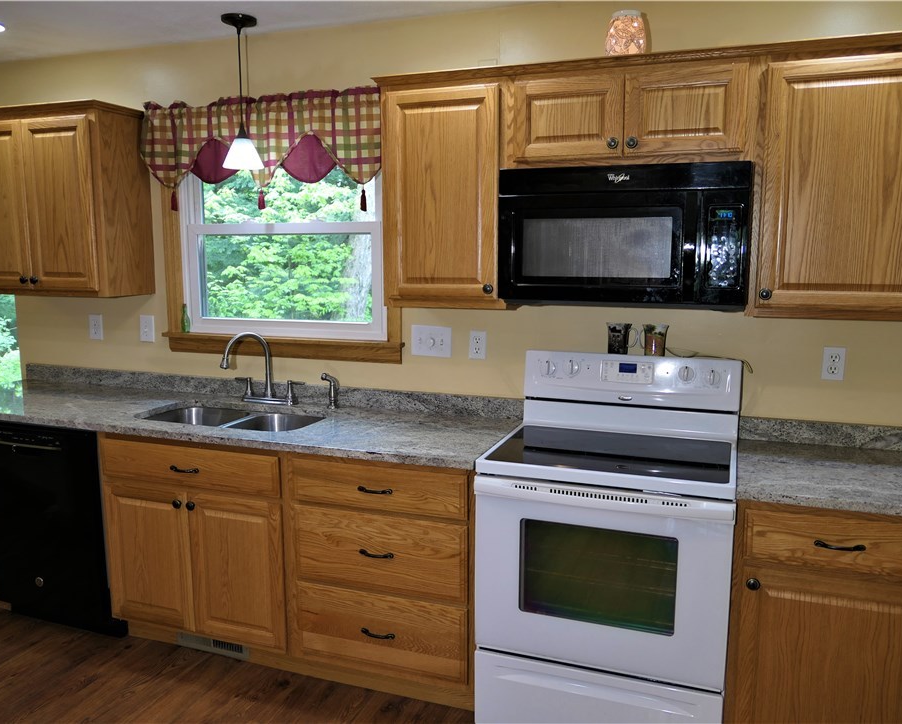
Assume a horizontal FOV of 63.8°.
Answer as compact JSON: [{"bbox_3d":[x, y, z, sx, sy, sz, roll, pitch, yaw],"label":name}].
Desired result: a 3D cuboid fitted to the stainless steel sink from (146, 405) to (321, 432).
[{"bbox_3d":[-0.852,0.315,2.880,0.715,0.190,0.370,3,9,18],"label":"stainless steel sink"}]

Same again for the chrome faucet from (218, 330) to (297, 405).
[{"bbox_3d":[-0.823,0.041,3.040,0.268,0.303,0.242,3,9,19],"label":"chrome faucet"}]

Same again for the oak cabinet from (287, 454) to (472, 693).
[{"bbox_3d":[-0.150,0.678,2.689,0.671,0.795,0.630,3,9,18],"label":"oak cabinet"}]

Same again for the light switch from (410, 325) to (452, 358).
[{"bbox_3d":[-0.080,-0.079,2.879,0.168,0.123,0.015,3,9,18],"label":"light switch"}]

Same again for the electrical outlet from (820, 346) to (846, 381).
[{"bbox_3d":[1.302,0.008,2.459,0.071,0.115,0.008,3,9,19],"label":"electrical outlet"}]

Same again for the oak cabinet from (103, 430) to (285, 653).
[{"bbox_3d":[-0.843,0.639,2.921,0.790,0.795,0.630,3,9,18],"label":"oak cabinet"}]

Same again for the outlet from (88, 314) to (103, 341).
[{"bbox_3d":[-1.682,-0.162,3.419,0.076,0.116,0.009,3,9,18],"label":"outlet"}]

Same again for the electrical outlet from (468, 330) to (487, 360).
[{"bbox_3d":[0.106,-0.066,2.874,0.071,0.115,0.008,3,9,19],"label":"electrical outlet"}]

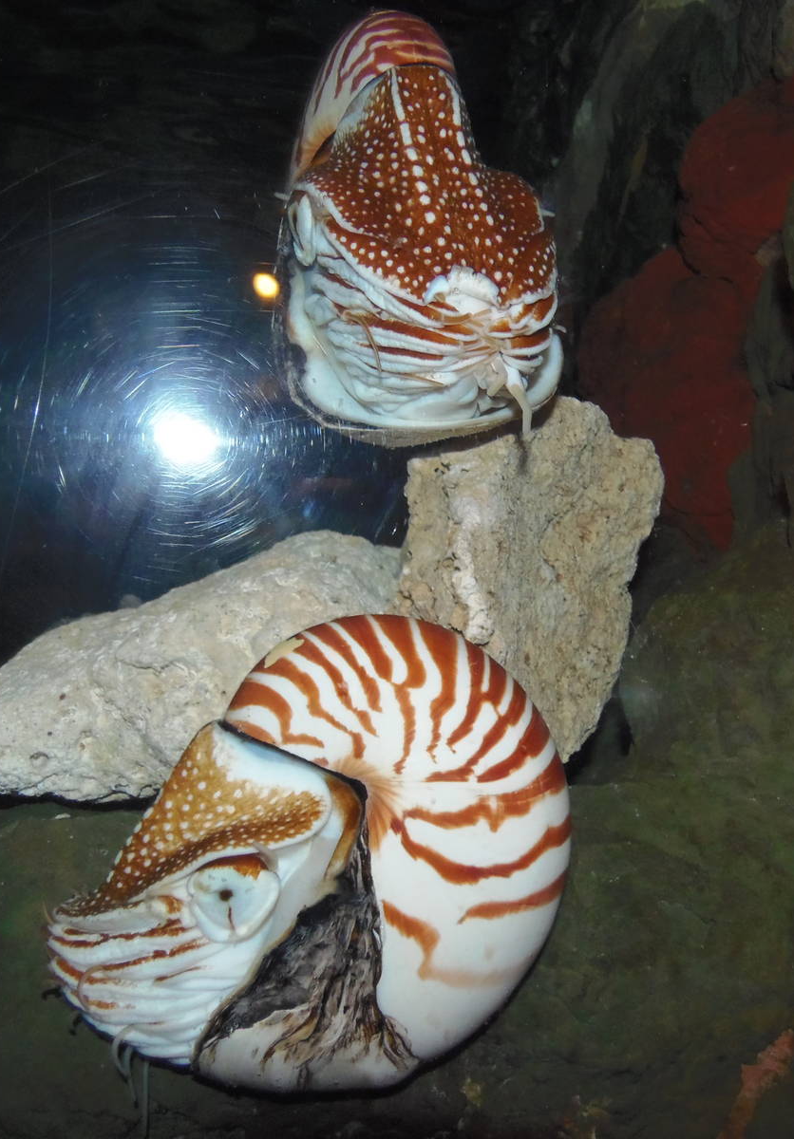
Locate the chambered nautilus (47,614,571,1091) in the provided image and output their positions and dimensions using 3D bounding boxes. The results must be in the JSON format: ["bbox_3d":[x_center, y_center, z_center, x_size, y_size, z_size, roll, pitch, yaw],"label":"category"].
[{"bbox_3d":[-0.035,0.108,0.420,0.190,0.175,0.095,-3,8,-17],"label":"chambered nautilus"}]

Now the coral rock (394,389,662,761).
[{"bbox_3d":[0.066,0.004,0.545,0.115,0.175,0.095,-3,8,-18],"label":"coral rock"}]

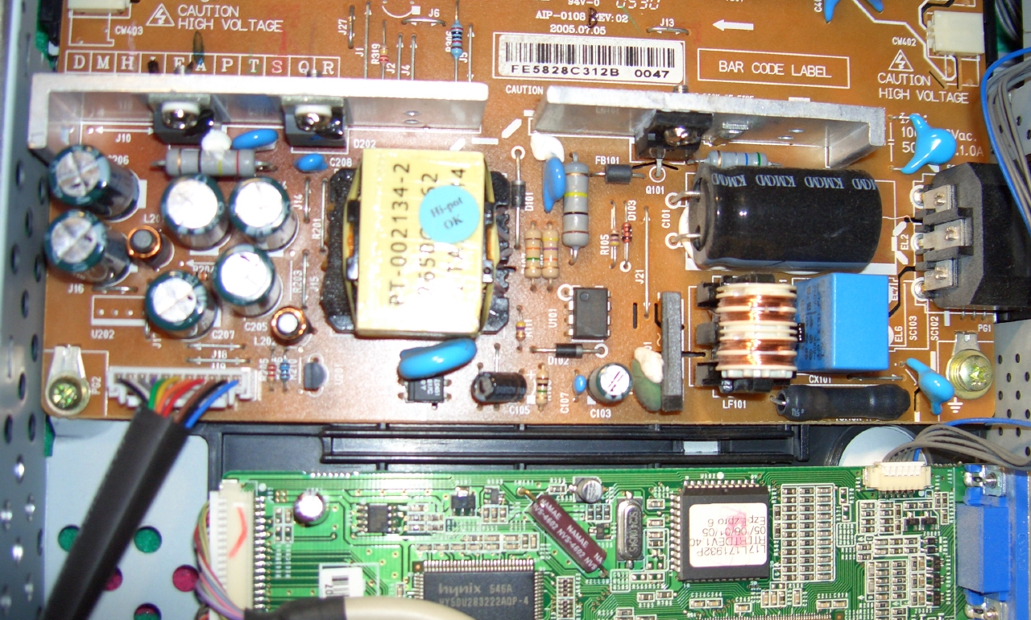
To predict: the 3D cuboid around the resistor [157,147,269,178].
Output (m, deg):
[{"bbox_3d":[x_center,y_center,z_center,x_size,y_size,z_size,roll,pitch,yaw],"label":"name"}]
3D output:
[{"bbox_3d":[-0.055,-0.027,0.211,0.021,0.006,0.005,1,86,-6],"label":"resistor"}]

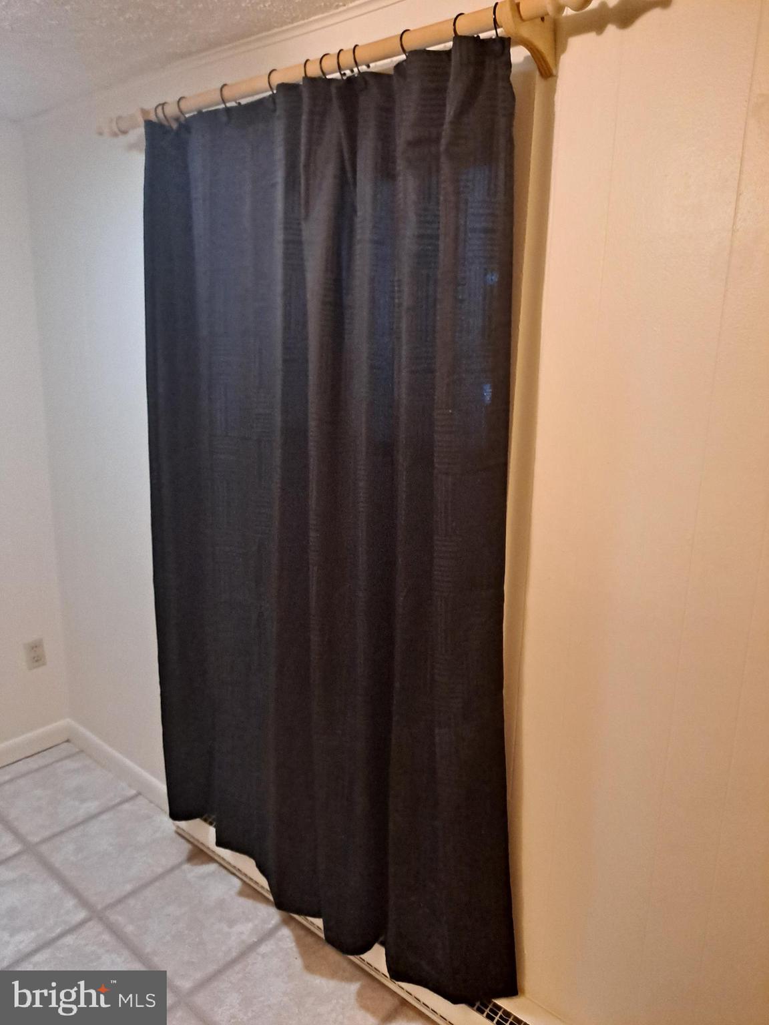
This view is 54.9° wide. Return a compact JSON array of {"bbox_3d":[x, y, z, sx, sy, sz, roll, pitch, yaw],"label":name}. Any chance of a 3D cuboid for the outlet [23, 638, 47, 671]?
[{"bbox_3d":[-1.362,0.558,2.897,0.012,0.115,0.071,12,17,39],"label":"outlet"}]

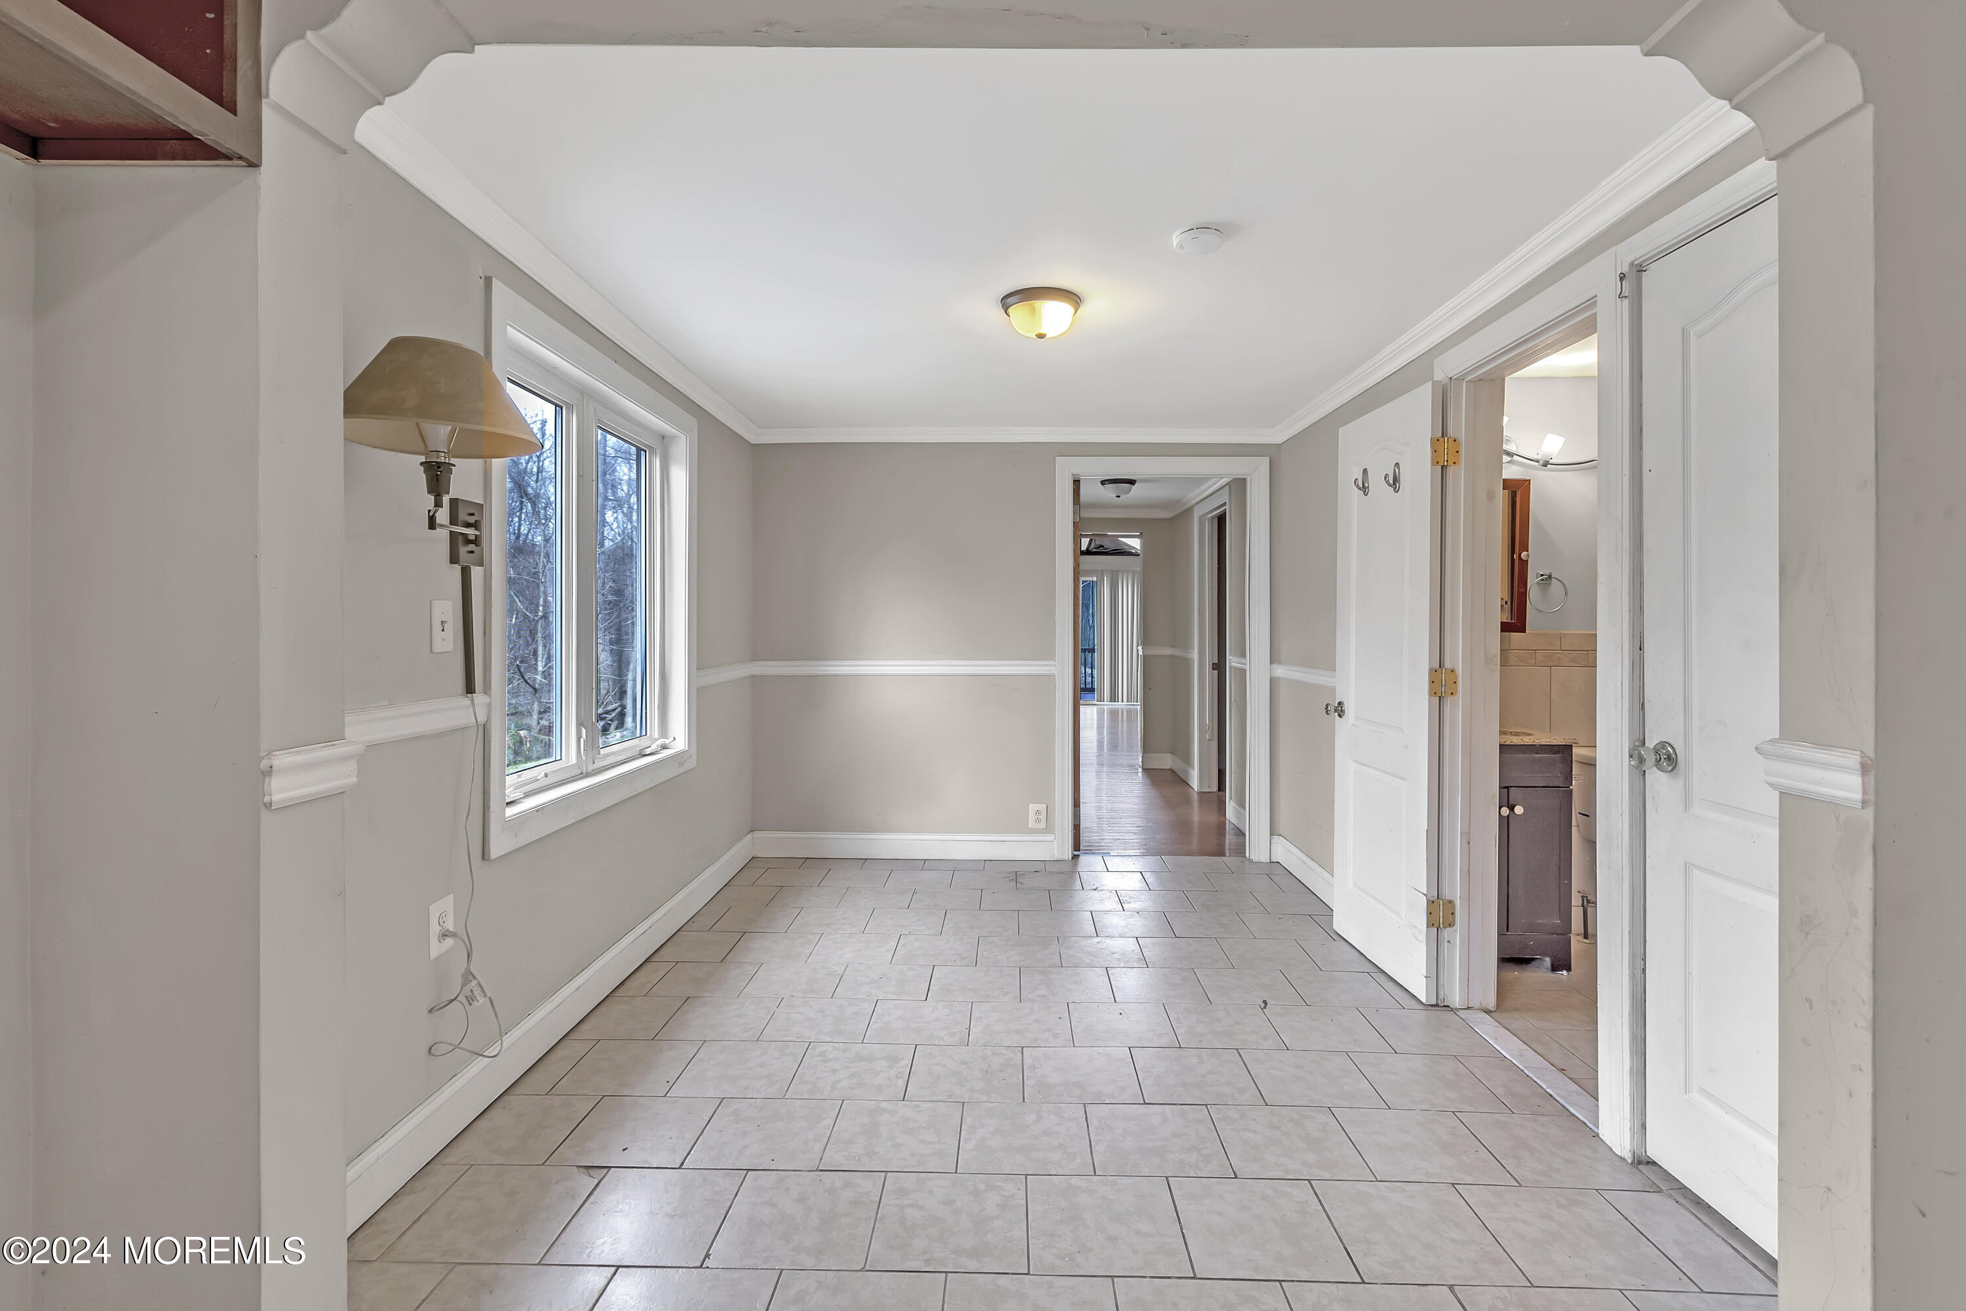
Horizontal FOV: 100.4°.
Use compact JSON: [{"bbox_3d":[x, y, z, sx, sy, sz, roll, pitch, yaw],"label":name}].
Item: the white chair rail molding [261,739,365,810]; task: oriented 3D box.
[{"bbox_3d":[-0.948,0.168,1.168,0.022,0.081,0.156,0,1,1],"label":"white chair rail molding"}]

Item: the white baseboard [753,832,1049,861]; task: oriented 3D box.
[{"bbox_3d":[-0.417,0.991,4.265,1.570,0.129,0.018,0,1,1],"label":"white baseboard"}]

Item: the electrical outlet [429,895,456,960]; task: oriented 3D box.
[{"bbox_3d":[-1.242,0.626,1.887,0.012,0.122,0.078,0,1,1],"label":"electrical outlet"}]

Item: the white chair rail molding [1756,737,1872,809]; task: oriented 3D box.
[{"bbox_3d":[1.183,0.168,1.170,0.022,0.081,0.156,0,1,1],"label":"white chair rail molding"}]

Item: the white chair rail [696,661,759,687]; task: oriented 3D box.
[{"bbox_3d":[-1.188,0.085,3.860,0.022,0.075,0.780,0,1,1],"label":"white chair rail"}]

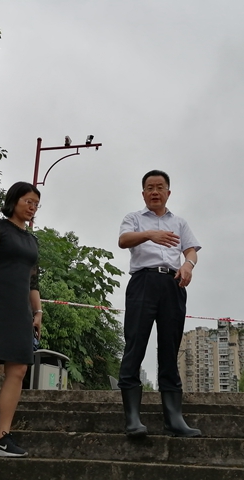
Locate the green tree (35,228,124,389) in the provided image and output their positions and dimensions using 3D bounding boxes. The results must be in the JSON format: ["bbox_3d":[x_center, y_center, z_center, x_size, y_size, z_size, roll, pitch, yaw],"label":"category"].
[{"bbox_3d":[-1.150,1.600,11.600,2.600,3.950,2.400,2,-18,0],"label":"green tree"}]

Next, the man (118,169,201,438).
[{"bbox_3d":[0.235,0.330,3.110,0.560,1.740,0.420,6,-19,-12],"label":"man"}]

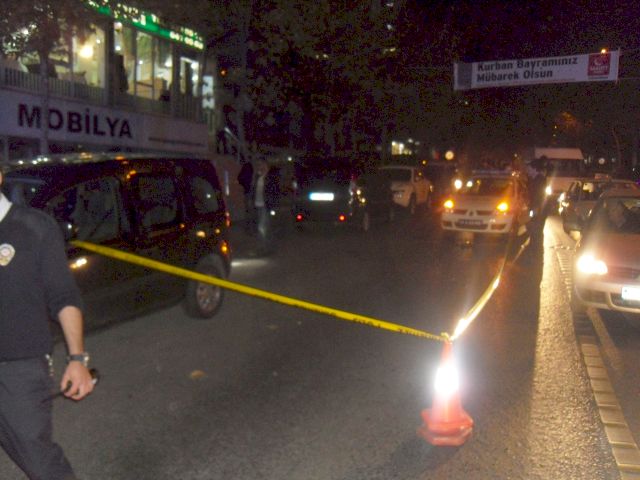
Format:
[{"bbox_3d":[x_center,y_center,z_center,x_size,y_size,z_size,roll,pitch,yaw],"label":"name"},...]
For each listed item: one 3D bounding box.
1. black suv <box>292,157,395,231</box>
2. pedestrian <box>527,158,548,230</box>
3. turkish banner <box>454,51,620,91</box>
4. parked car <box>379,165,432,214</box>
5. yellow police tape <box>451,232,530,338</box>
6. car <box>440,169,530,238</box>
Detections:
[{"bbox_3d":[0.897,-1.328,17.483,1.700,1.760,4.300,4,7,18],"label":"black suv"},{"bbox_3d":[5.109,-1.059,14.800,0.520,1.770,0.360,4,7,18],"label":"pedestrian"},{"bbox_3d":[7.580,-5.986,22.347,5.500,1.000,0.040,2,6,22],"label":"turkish banner"},{"bbox_3d":[2.953,-1.920,23.857,1.720,1.600,4.100,4,7,18],"label":"parked car"},{"bbox_3d":[2.303,0.262,7.628,0.120,0.350,8.350,5,7,21],"label":"yellow police tape"},{"bbox_3d":[4.439,-0.954,16.531,1.660,1.500,4.050,5,7,21],"label":"car"}]

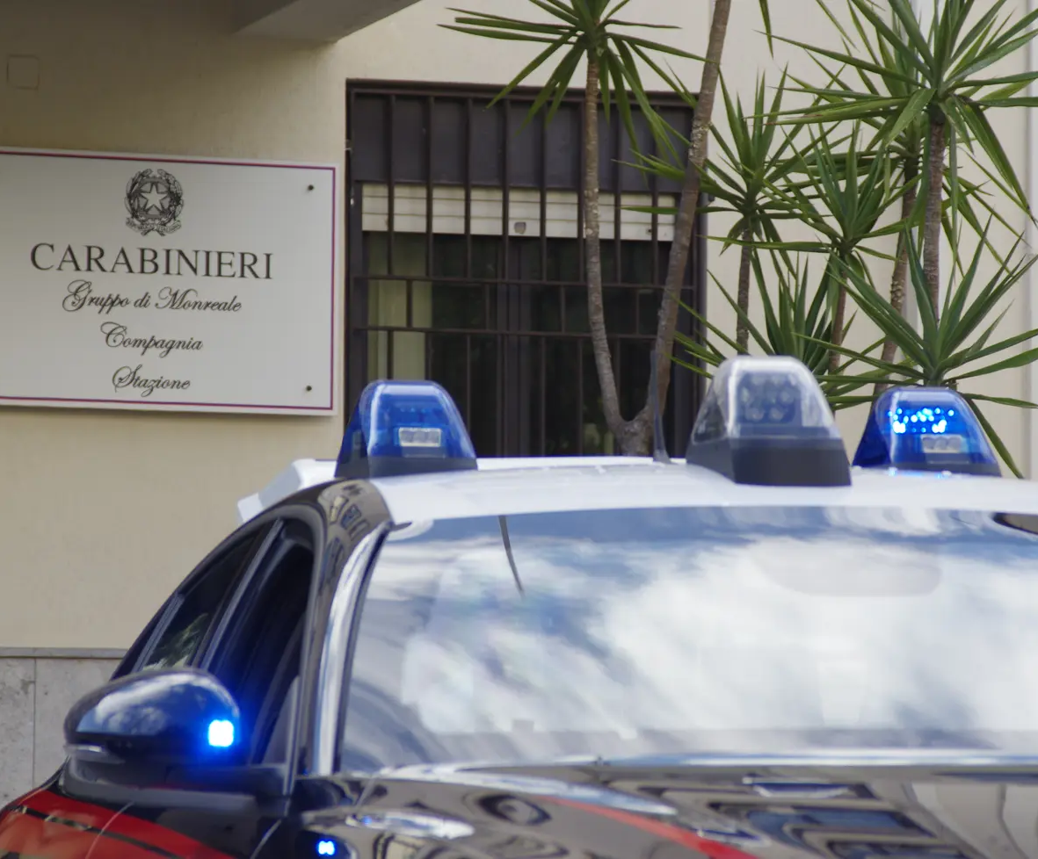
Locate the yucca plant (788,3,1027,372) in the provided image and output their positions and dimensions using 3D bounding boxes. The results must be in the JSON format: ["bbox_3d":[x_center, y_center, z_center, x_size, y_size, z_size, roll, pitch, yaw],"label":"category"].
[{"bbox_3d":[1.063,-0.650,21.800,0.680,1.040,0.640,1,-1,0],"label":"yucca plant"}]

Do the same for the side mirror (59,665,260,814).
[{"bbox_3d":[-0.435,0.378,9.700,0.235,0.170,0.160,1,-1,-13],"label":"side mirror"}]

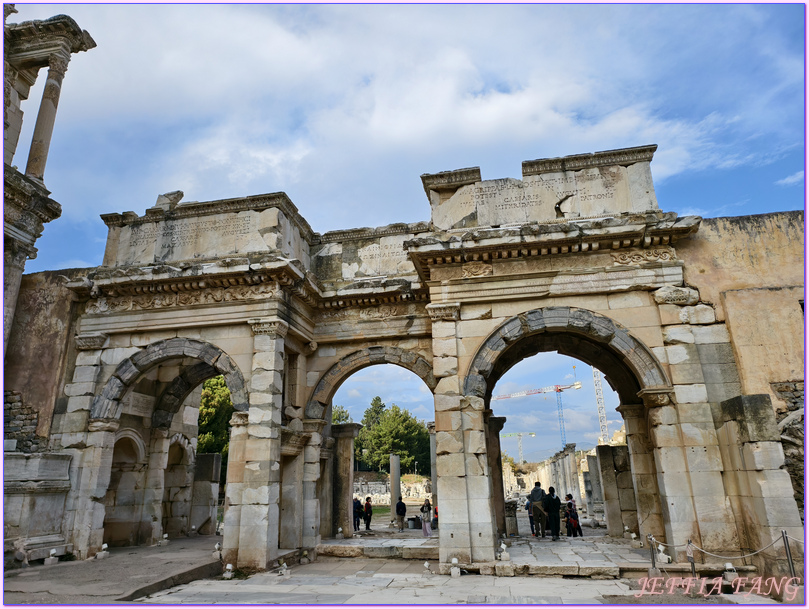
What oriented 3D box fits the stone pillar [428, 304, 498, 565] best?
[{"bbox_3d":[1.449,3.179,14.130,1.410,6.500,0.850,-5,-19,10],"label":"stone pillar"}]

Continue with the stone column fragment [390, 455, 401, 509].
[{"bbox_3d":[-0.498,10.301,30.251,0.570,3.700,0.570,-5,-18,10],"label":"stone column fragment"}]

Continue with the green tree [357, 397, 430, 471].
[{"bbox_3d":[-2.048,21.142,86.071,11.000,12.000,10.000,-5,-18,10],"label":"green tree"}]

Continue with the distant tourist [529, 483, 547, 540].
[{"bbox_3d":[4.552,6.998,18.351,0.580,1.760,0.360,-5,-17,10],"label":"distant tourist"}]

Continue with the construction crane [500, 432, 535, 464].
[{"bbox_3d":[63.163,98.394,342.782,42.000,34.000,4.000,-12,-21,30],"label":"construction crane"}]

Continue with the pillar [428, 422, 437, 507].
[{"bbox_3d":[1.800,9.375,30.054,0.750,5.493,0.750,-5,-17,9],"label":"pillar"}]

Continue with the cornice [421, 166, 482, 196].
[{"bbox_3d":[1.462,-3.666,16.495,1.800,0.460,1.000,-5,-19,10],"label":"cornice"}]

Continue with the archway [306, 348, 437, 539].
[{"bbox_3d":[-0.862,4.829,18.951,5.200,6.657,0.900,-5,-17,9],"label":"archway"}]

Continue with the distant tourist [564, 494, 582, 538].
[{"bbox_3d":[5.901,7.399,18.848,0.550,1.410,0.420,0,-17,-8],"label":"distant tourist"}]

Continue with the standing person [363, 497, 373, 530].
[{"bbox_3d":[-1.926,11.041,28.419,0.400,1.650,0.500,-1,-19,0],"label":"standing person"}]

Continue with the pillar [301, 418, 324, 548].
[{"bbox_3d":[-3.179,6.184,18.868,0.660,4.189,0.620,-5,-17,9],"label":"pillar"}]

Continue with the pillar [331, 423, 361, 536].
[{"bbox_3d":[-2.179,6.620,20.382,0.920,4.050,0.900,-5,-18,10],"label":"pillar"}]

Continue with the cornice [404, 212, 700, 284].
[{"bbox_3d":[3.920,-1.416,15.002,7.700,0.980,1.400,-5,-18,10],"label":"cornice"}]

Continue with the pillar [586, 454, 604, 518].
[{"bbox_3d":[11.988,11.409,33.932,0.800,3.650,0.750,-5,-18,10],"label":"pillar"}]

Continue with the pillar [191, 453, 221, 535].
[{"bbox_3d":[-7.859,7.485,21.375,0.845,3.000,0.550,-5,-17,9],"label":"pillar"}]

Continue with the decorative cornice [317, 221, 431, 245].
[{"bbox_3d":[-1.181,-2.712,21.160,4.650,0.620,0.750,-5,-17,9],"label":"decorative cornice"}]

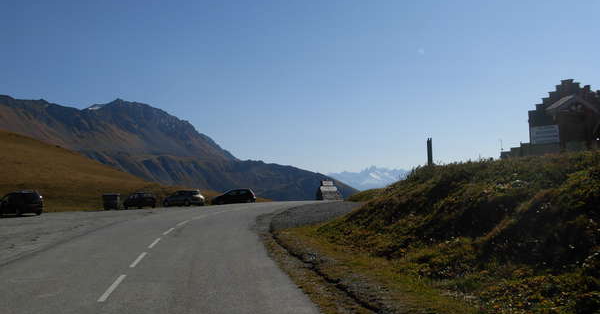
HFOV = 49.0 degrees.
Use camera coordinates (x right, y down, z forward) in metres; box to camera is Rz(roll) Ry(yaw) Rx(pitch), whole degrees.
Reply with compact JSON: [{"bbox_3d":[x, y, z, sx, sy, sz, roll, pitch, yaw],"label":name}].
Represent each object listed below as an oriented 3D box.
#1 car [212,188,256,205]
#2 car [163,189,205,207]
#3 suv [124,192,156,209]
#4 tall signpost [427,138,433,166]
[{"bbox_3d":[-6.411,3.912,65.000,4.200,1.450,1.730,-1,-3,0],"label":"car"},{"bbox_3d":[-11.049,3.902,62.500,4.200,1.500,1.750,-3,-3,36],"label":"car"},{"bbox_3d":[-14.601,3.991,60.000,1.680,1.450,3.900,1,-4,-42],"label":"suv"},{"bbox_3d":[7.491,-0.243,38.000,0.270,1.660,0.200,-1,-3,11],"label":"tall signpost"}]

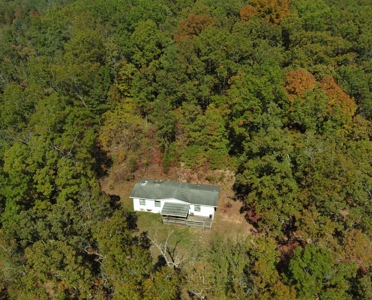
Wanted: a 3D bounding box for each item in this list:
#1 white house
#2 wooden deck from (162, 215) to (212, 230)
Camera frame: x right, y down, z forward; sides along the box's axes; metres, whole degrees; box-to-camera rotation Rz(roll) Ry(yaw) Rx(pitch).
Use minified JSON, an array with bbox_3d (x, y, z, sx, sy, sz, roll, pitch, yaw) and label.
[{"bbox_3d":[-1.653,8.755,67.738,15.661,3.844,7.403,5,24,9],"label":"white house"},{"bbox_3d":[0.422,12.053,63.371,8.200,1.450,2.850,5,24,9],"label":"wooden deck"}]

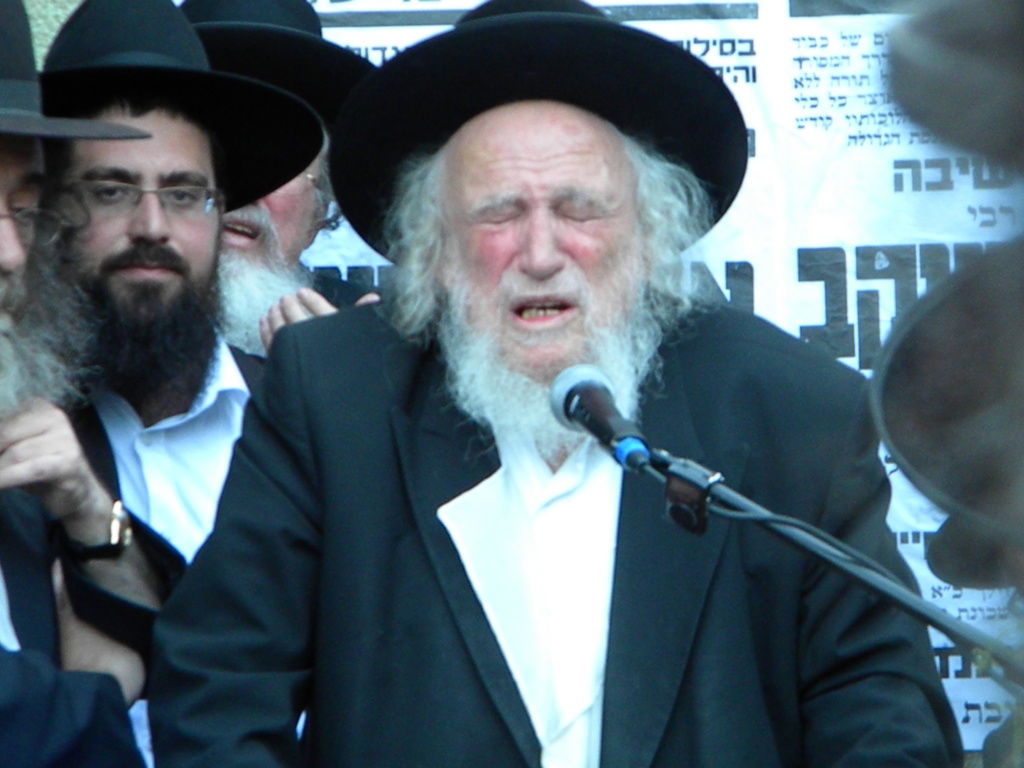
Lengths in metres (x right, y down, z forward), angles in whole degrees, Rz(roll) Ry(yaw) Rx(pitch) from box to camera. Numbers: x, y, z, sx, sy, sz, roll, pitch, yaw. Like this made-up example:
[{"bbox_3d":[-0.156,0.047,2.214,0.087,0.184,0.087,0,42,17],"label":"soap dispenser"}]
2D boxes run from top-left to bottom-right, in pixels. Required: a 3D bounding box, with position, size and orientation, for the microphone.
[{"bbox_3d":[0.070,0.029,3.360,0.052,0.052,0.165,-5,21,-16],"label":"microphone"}]

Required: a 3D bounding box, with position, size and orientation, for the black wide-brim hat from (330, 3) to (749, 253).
[{"bbox_3d":[0.018,-0.226,3.620,0.345,0.130,0.375,-2,-35,-1],"label":"black wide-brim hat"}]

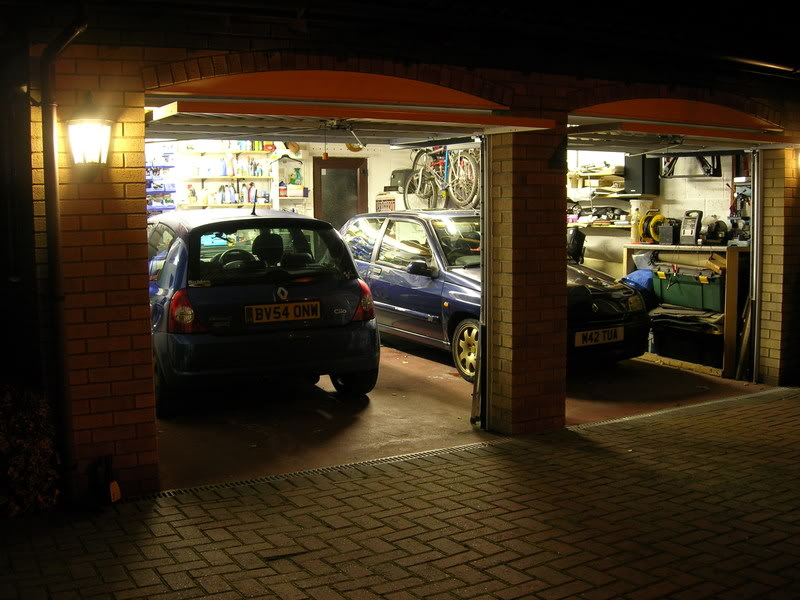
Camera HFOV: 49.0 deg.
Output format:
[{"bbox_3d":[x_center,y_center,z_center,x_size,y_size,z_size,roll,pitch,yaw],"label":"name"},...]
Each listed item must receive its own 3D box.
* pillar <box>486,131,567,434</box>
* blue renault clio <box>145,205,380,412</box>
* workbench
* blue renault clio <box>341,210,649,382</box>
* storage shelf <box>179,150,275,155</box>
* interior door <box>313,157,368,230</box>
[{"bbox_3d":[0.790,-0.138,5.440,0.430,1.870,0.310,-4,7,-28],"label":"pillar"},{"bbox_3d":[-1.633,-0.070,7.235,1.640,1.420,3.810,-4,7,-30],"label":"blue renault clio"},{"bbox_3d":[2.570,0.050,7.420,0.580,1.030,1.420,-4,7,-28],"label":"workbench"},{"bbox_3d":[0.648,-0.192,8.246,1.640,1.400,3.710,-4,7,-30],"label":"blue renault clio"},{"bbox_3d":[-2.119,-1.800,10.737,1.200,0.050,0.250,-4,7,-28],"label":"storage shelf"},{"bbox_3d":[-0.785,-0.865,11.689,0.810,2.050,0.080,-4,7,-28],"label":"interior door"}]

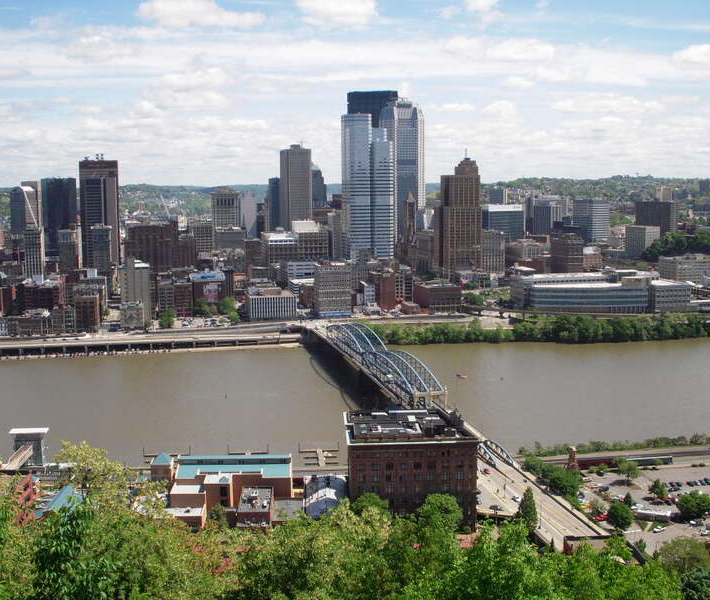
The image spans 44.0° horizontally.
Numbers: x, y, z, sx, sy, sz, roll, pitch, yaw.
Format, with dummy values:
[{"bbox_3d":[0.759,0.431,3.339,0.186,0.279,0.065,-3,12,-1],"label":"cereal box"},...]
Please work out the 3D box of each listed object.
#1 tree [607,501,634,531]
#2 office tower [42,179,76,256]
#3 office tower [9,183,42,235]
[{"bbox_3d":[87.140,71.330,288.710,8.600,9.870,8.600,-2,7,-13],"label":"tree"},{"bbox_3d":[-399.550,-100.790,1194.290,39.850,127.250,41.000,-2,8,-13],"label":"office tower"},{"bbox_3d":[-467.170,-105.250,1258.410,32.000,129.500,32.000,2,8,19],"label":"office tower"}]

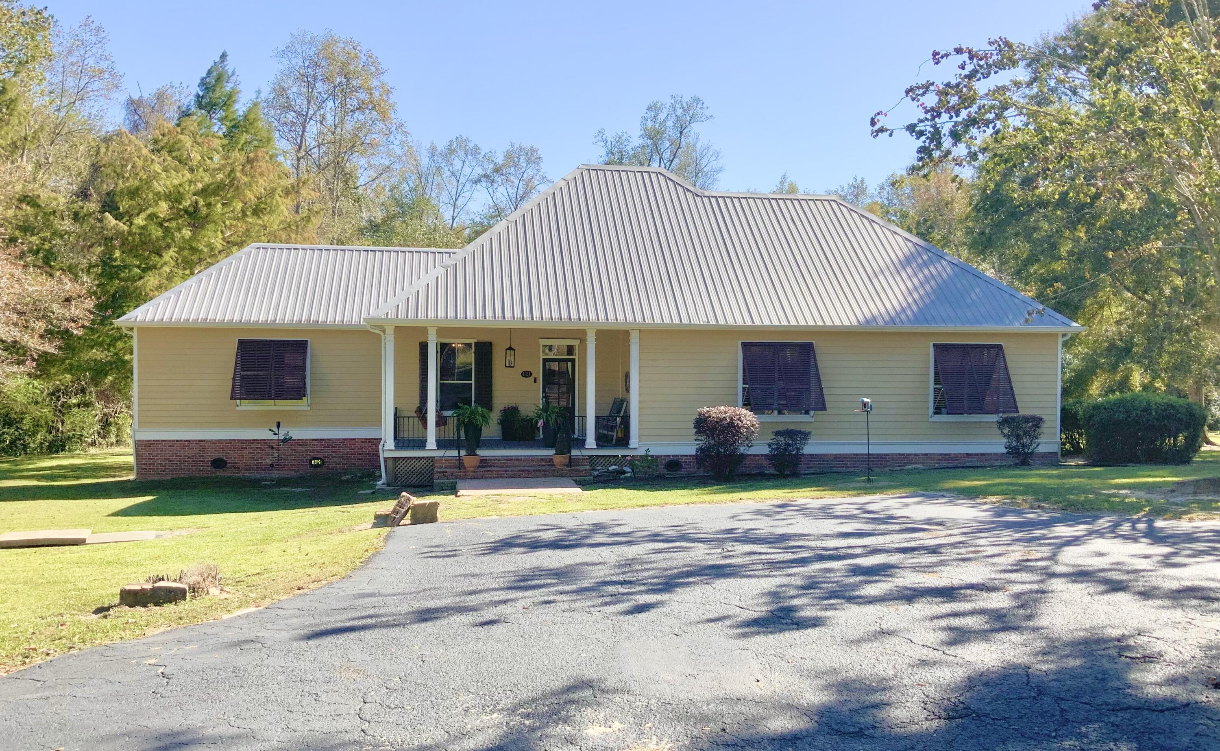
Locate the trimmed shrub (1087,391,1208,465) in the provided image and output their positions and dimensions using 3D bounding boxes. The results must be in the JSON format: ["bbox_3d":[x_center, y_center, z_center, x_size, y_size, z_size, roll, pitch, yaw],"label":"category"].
[{"bbox_3d":[14.332,1.416,27.400,3.200,1.920,2.100,0,1,-7],"label":"trimmed shrub"}]

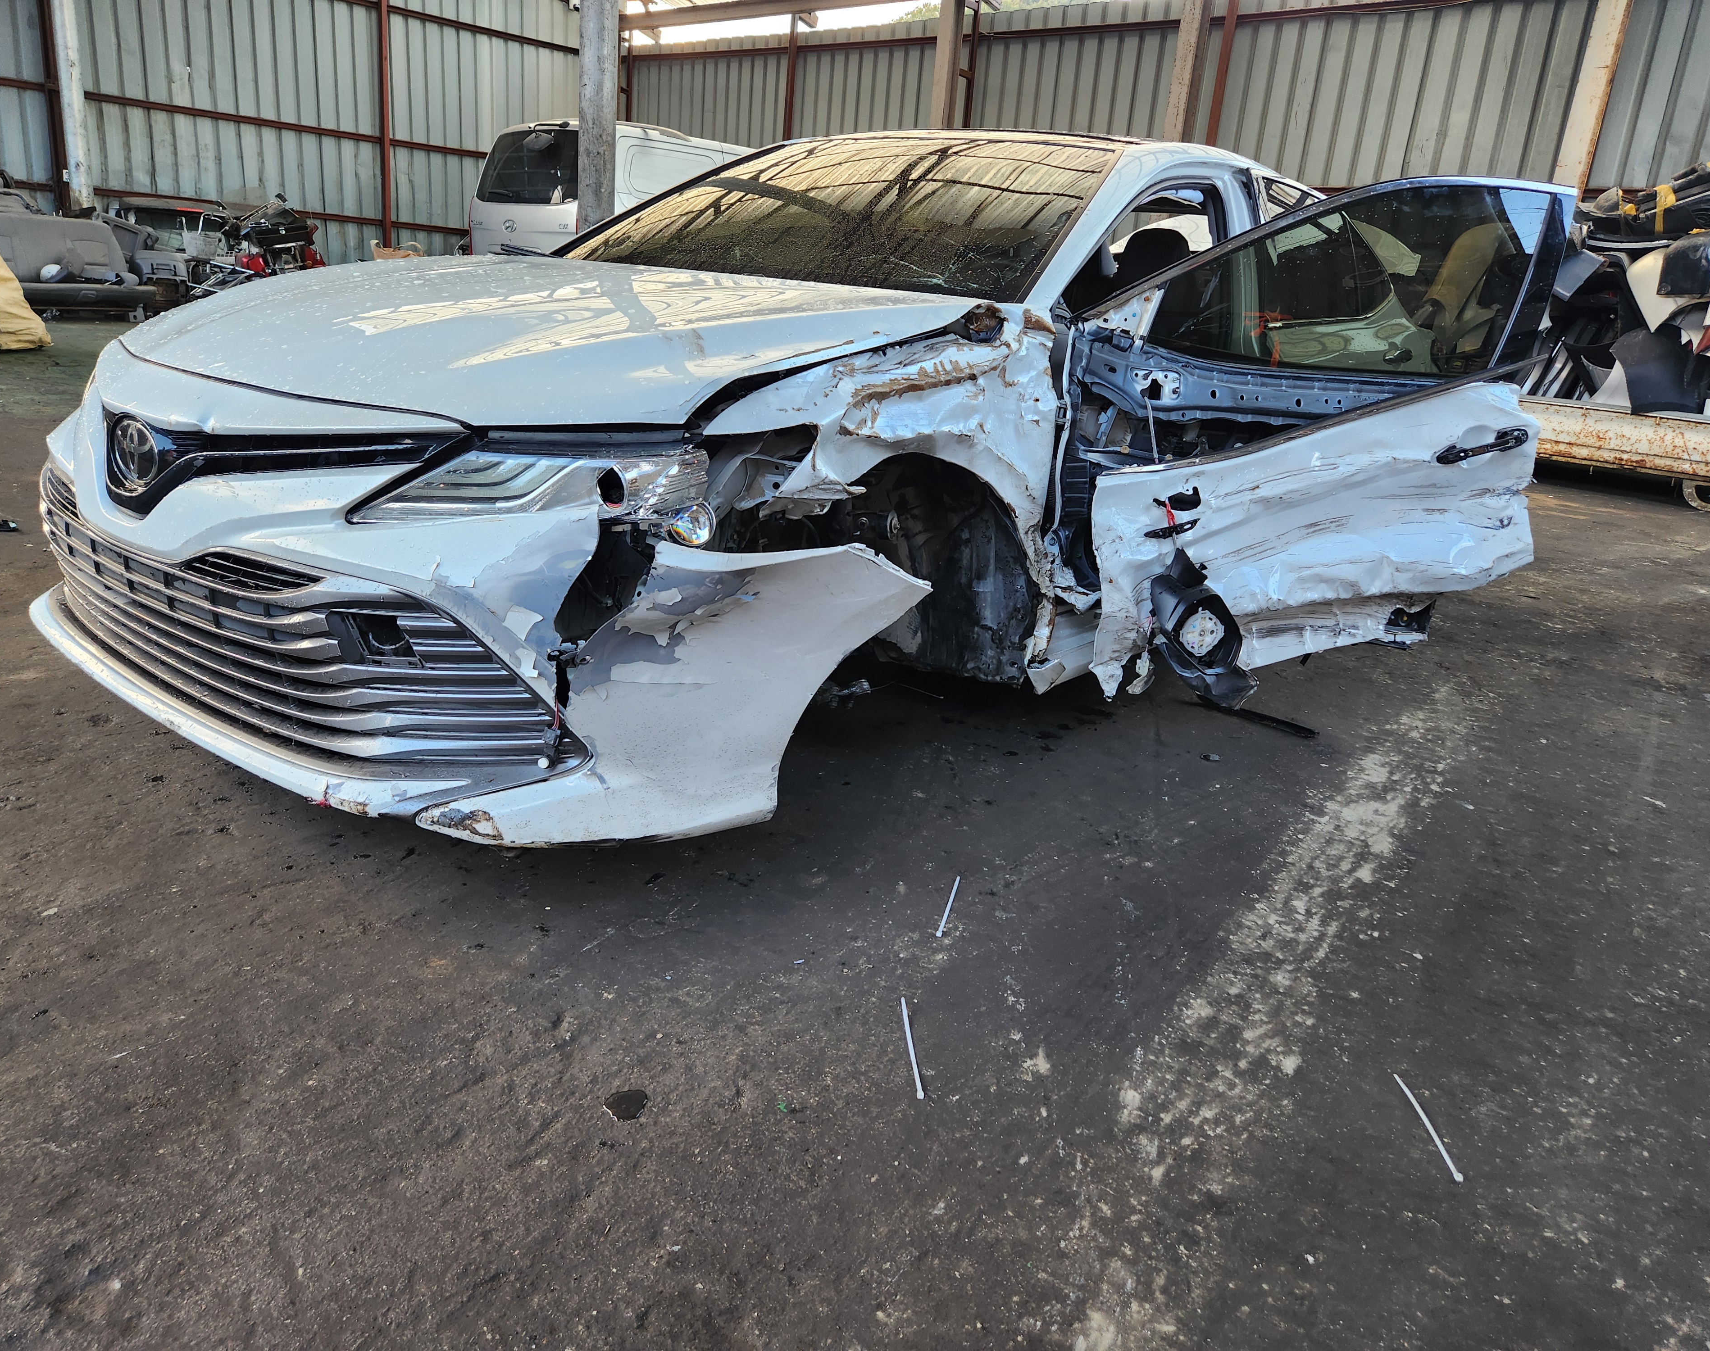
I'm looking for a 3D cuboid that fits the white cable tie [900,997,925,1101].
[{"bbox_3d":[0.073,0.472,1.536,0.008,0.006,0.213,3,18,-5],"label":"white cable tie"}]

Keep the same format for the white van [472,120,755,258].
[{"bbox_3d":[-0.546,-3.563,10.642,5.150,1.930,1.920,-11,23,-41],"label":"white van"}]

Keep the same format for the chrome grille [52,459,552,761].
[{"bbox_3d":[-1.083,-0.144,2.113,1.420,0.310,0.330,19,22,38],"label":"chrome grille"}]

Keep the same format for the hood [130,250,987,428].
[{"bbox_3d":[-0.699,-0.690,2.350,1.560,0.290,1.130,19,22,38],"label":"hood"}]

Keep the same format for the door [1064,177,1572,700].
[{"bbox_3d":[0.974,-0.500,2.573,1.140,1.120,0.290,0,18,-14],"label":"door"}]

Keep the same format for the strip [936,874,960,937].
[{"bbox_3d":[0.151,0.363,1.901,0.008,0.006,0.206,8,18,11],"label":"strip"}]

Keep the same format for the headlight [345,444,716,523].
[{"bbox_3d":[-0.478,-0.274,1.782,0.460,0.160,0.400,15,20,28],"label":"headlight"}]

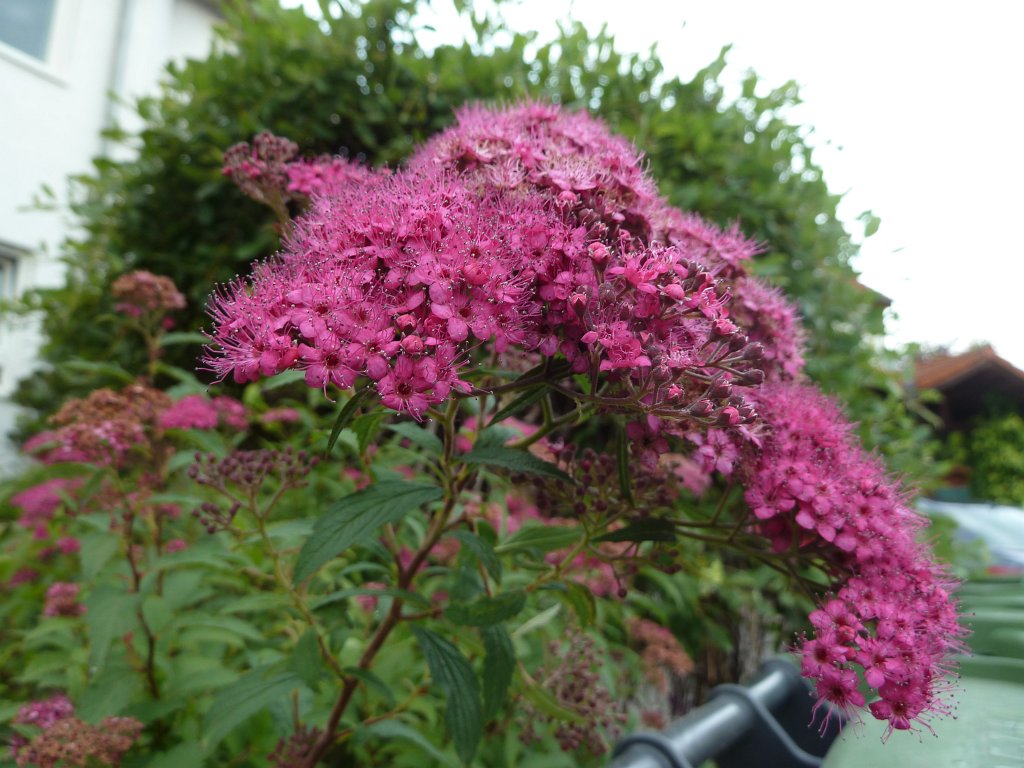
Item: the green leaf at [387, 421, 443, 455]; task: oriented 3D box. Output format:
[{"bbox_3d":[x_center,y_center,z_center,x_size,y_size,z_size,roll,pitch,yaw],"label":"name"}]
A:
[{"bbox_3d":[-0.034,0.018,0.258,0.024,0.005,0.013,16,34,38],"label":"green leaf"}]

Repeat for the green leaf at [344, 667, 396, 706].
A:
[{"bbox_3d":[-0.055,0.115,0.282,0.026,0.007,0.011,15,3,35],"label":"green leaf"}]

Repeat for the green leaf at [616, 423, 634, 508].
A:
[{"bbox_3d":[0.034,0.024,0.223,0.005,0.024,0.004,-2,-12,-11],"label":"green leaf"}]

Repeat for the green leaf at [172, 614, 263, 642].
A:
[{"bbox_3d":[-0.172,0.142,0.430,0.061,0.008,0.017,-2,16,19],"label":"green leaf"}]

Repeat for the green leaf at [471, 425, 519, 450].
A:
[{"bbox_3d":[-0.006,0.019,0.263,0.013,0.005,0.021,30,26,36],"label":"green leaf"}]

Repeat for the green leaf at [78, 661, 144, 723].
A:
[{"bbox_3d":[-0.230,0.176,0.425,0.024,0.007,0.034,-10,20,19],"label":"green leaf"}]

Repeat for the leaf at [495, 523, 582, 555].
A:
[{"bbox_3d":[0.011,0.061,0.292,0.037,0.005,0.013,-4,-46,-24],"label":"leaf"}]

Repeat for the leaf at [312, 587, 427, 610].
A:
[{"bbox_3d":[-0.053,0.082,0.280,0.043,0.006,0.014,4,-6,-13],"label":"leaf"}]

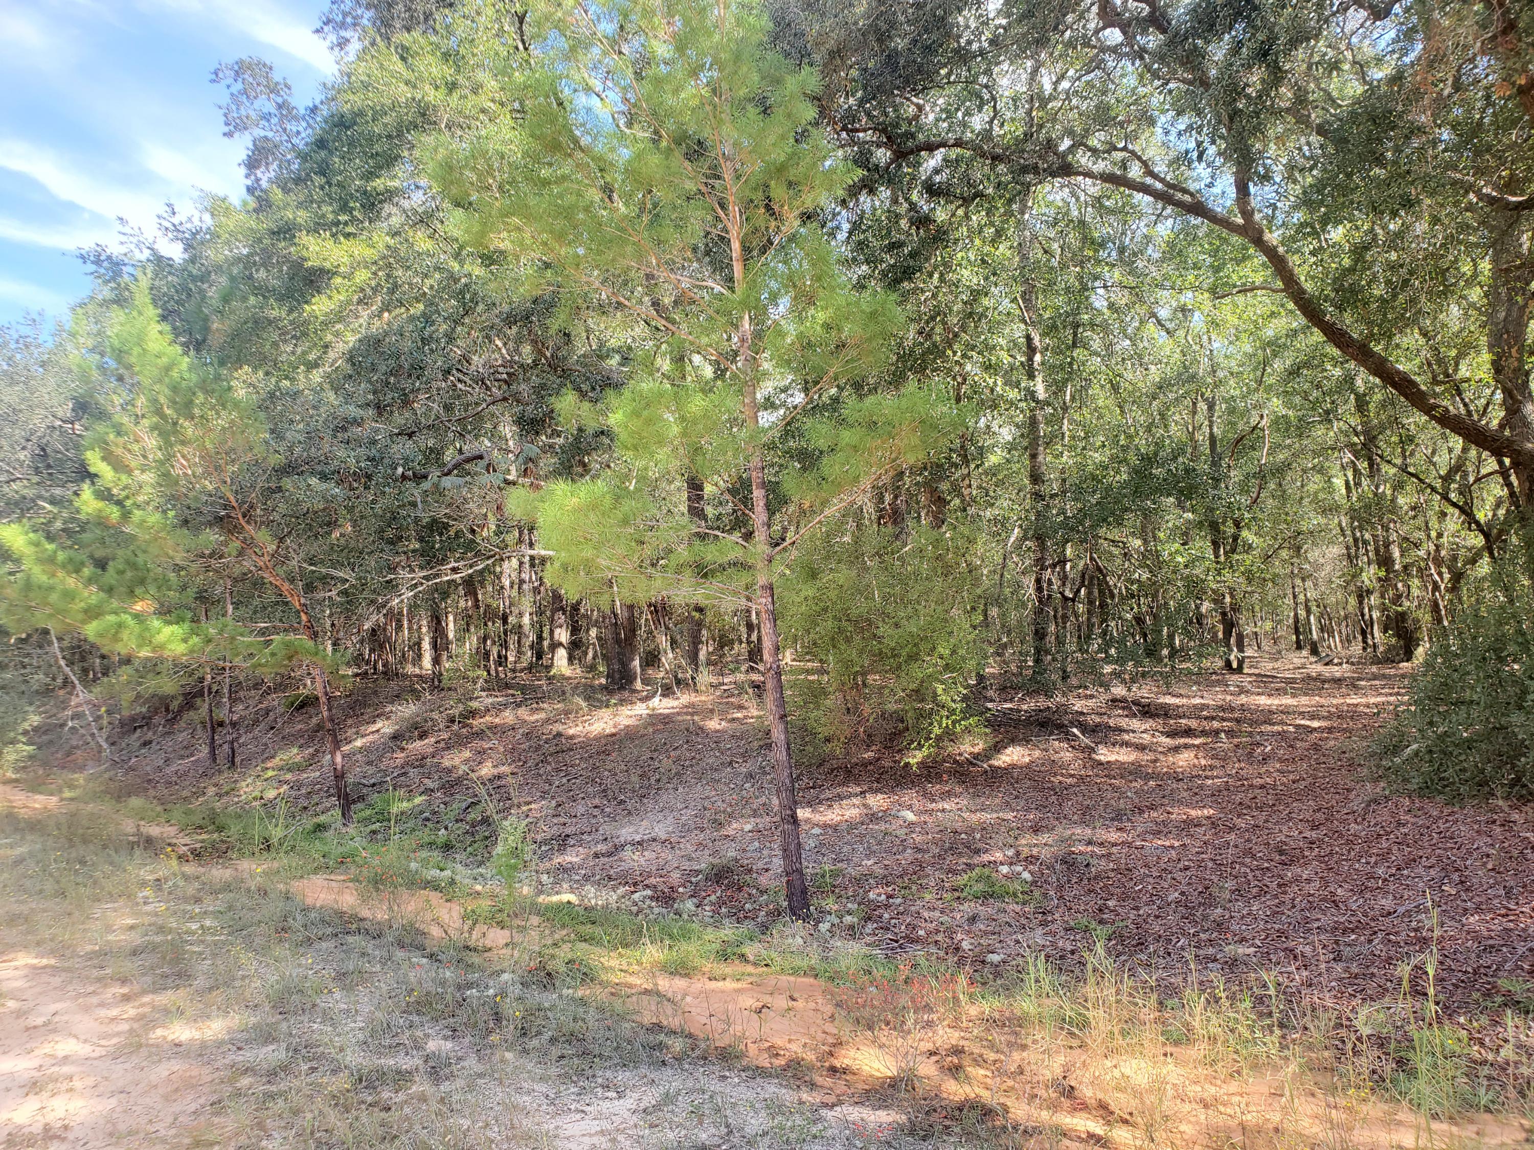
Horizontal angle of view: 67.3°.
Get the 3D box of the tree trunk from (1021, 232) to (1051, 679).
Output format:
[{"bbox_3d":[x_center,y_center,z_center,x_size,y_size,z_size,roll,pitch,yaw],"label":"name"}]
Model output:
[{"bbox_3d":[4.437,-1.966,19.000,0.400,7.390,0.340,-1,-2,0],"label":"tree trunk"}]

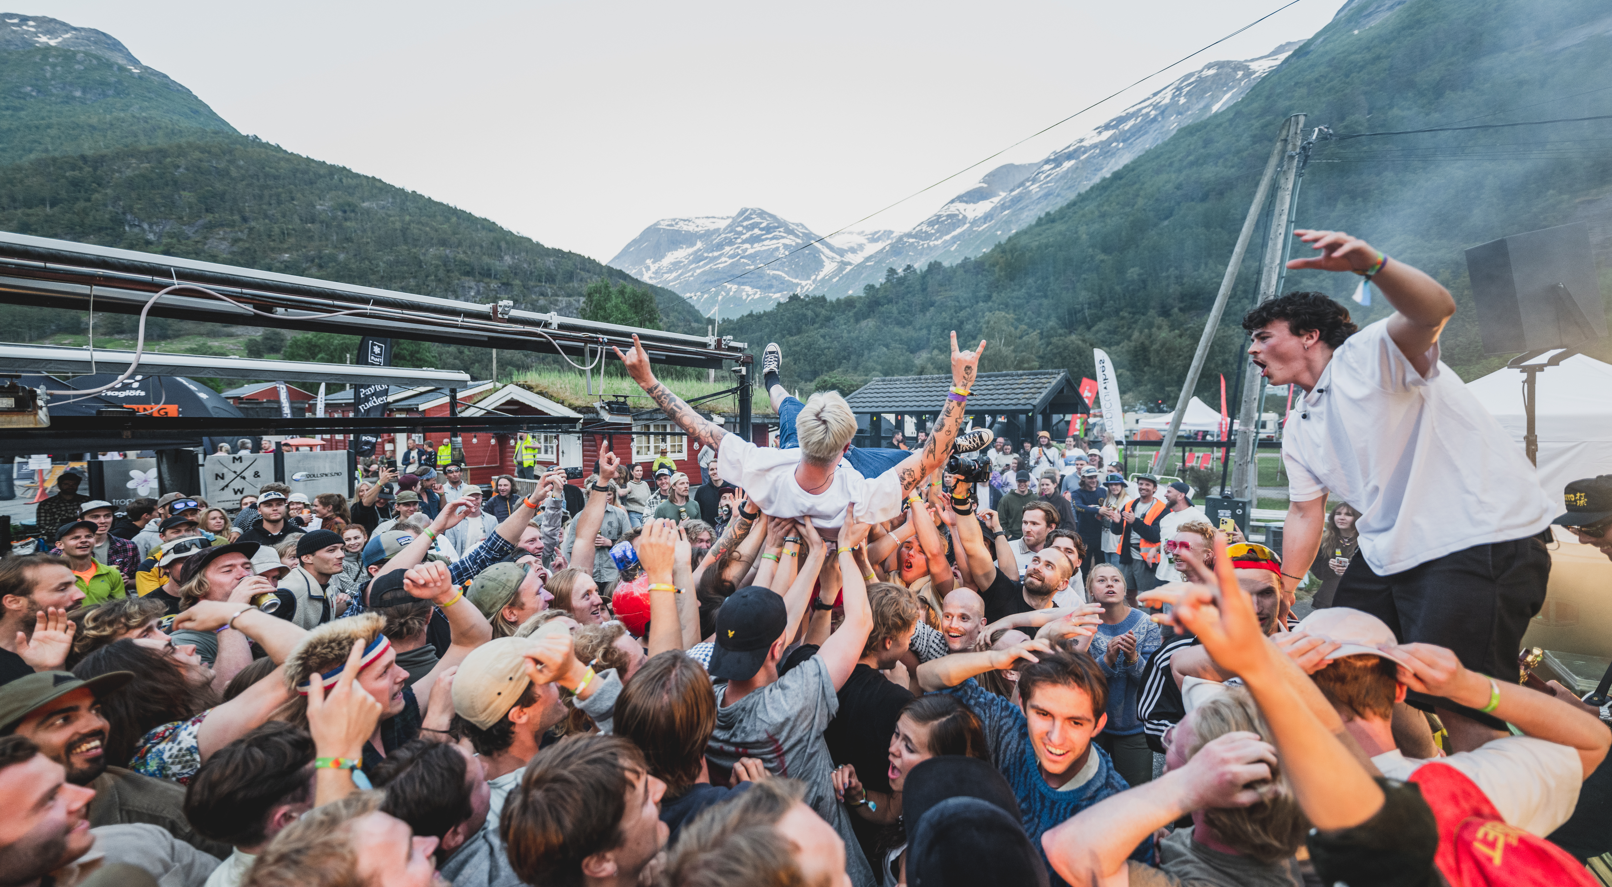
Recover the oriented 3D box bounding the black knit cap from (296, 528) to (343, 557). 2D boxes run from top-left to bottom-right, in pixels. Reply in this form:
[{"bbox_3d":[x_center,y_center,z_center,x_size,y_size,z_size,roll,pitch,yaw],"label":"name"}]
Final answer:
[{"bbox_3d":[-2.539,0.520,3.280,0.215,0.145,0.185,-15,3,-14],"label":"black knit cap"}]

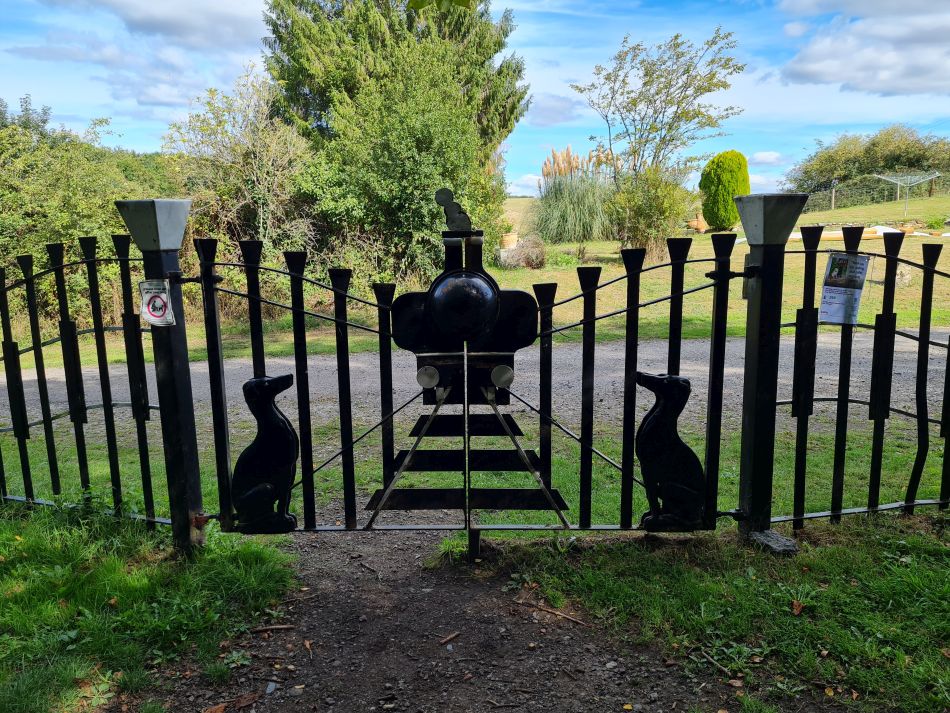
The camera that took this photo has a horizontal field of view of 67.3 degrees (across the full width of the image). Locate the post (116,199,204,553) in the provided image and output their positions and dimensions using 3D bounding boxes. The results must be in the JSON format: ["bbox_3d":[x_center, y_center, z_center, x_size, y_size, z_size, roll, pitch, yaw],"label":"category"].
[{"bbox_3d":[-1.308,0.115,3.099,0.210,1.544,0.210,3,11,22],"label":"post"}]

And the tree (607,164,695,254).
[{"bbox_3d":[4.364,-3.622,17.648,2.127,2.181,2.021,2,11,14],"label":"tree"}]

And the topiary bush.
[{"bbox_3d":[7.678,-5.081,21.964,1.540,2.433,1.540,3,11,19],"label":"topiary bush"}]

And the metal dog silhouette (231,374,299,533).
[{"bbox_3d":[-0.928,0.429,3.179,0.282,0.712,0.110,-1,11,0],"label":"metal dog silhouette"}]

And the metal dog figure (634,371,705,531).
[{"bbox_3d":[0.875,0.421,3.213,0.296,0.727,0.110,-1,11,0],"label":"metal dog figure"}]

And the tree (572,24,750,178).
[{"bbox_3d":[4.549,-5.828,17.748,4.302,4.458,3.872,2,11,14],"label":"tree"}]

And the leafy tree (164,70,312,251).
[{"bbox_3d":[-4.118,-3.061,12.439,2.575,3.638,2.446,-4,11,-17],"label":"leafy tree"}]

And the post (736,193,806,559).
[{"bbox_3d":[1.274,0.089,3.193,0.210,1.571,0.210,-3,11,-12],"label":"post"}]

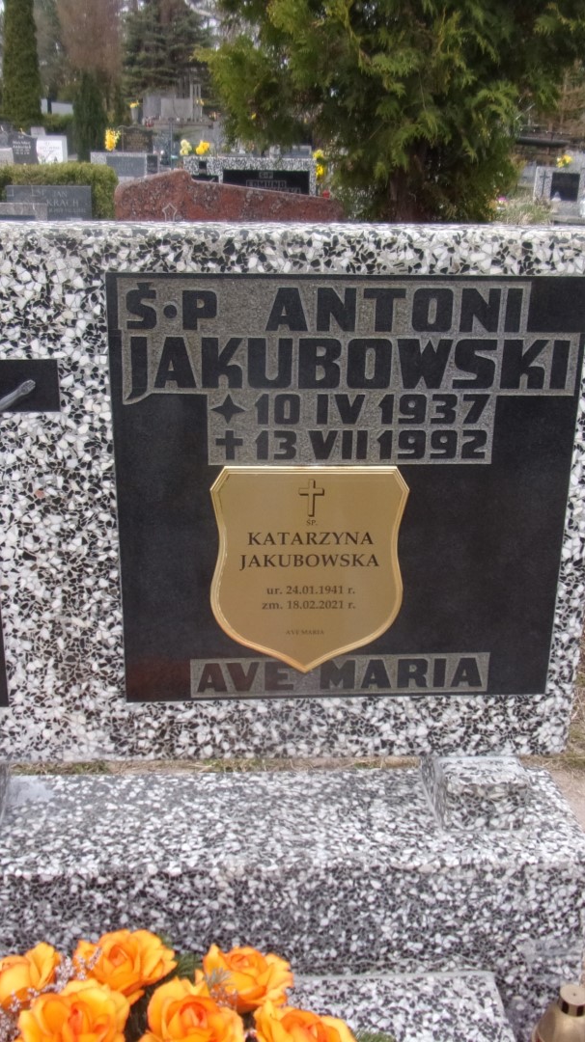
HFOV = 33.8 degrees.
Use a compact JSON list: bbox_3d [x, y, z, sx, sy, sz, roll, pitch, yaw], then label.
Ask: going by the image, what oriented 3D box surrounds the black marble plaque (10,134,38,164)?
[{"bbox_3d":[-4.768,-6.494,17.125,0.470,0.750,0.100,0,20,-3],"label":"black marble plaque"}]

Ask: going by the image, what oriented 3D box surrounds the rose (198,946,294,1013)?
[{"bbox_3d":[-0.038,0.379,0.800,0.079,0.053,0.070,0,20,-3],"label":"rose"}]

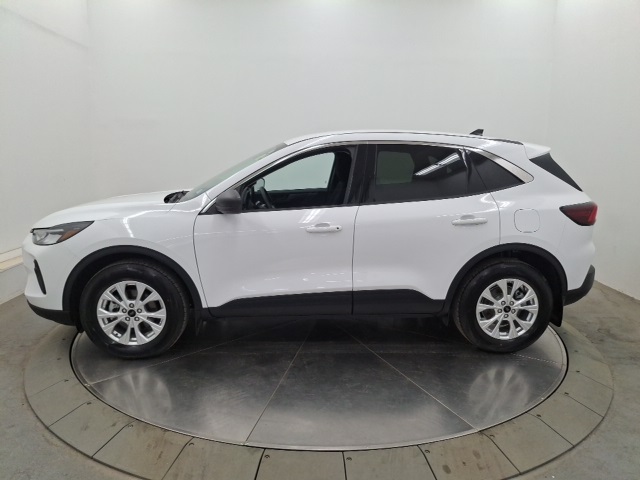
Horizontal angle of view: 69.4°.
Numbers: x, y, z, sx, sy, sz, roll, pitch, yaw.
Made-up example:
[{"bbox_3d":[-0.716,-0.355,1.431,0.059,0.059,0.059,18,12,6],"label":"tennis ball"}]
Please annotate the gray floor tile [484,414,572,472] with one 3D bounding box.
[{"bbox_3d":[1.094,1.071,2.466,0.455,0.020,0.325,-5,11,-30],"label":"gray floor tile"}]

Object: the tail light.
[{"bbox_3d":[1.915,-0.203,3.462,0.350,0.180,0.220,0,10,-4],"label":"tail light"}]

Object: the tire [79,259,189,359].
[{"bbox_3d":[-1.319,0.489,3.327,0.720,0.715,0.230,0,10,-4],"label":"tire"}]

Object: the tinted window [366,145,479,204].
[{"bbox_3d":[0.733,-0.481,3.356,0.836,0.453,0.050,0,-12,-6],"label":"tinted window"}]

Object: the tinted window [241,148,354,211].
[{"bbox_3d":[-0.169,-0.434,3.304,0.834,0.482,0.050,0,-13,-2],"label":"tinted window"}]

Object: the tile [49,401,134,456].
[{"bbox_3d":[-1.248,1.016,2.546,0.440,0.045,0.293,8,12,34],"label":"tile"}]

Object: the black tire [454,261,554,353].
[{"bbox_3d":[1.384,0.494,3.518,0.720,0.715,0.230,0,10,-4],"label":"black tire"}]

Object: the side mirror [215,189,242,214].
[{"bbox_3d":[-0.602,-0.252,3.049,0.165,0.170,0.220,0,9,-4],"label":"side mirror"}]

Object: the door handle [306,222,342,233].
[{"bbox_3d":[0.032,-0.077,3.189,0.250,0.060,0.055,0,10,-4],"label":"door handle"}]

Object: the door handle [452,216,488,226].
[{"bbox_3d":[1.060,-0.131,3.259,0.255,0.060,0.055,-1,10,-7],"label":"door handle"}]

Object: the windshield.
[{"bbox_3d":[-0.697,-0.597,3.986,0.920,0.110,1.420,-28,10,1],"label":"windshield"}]

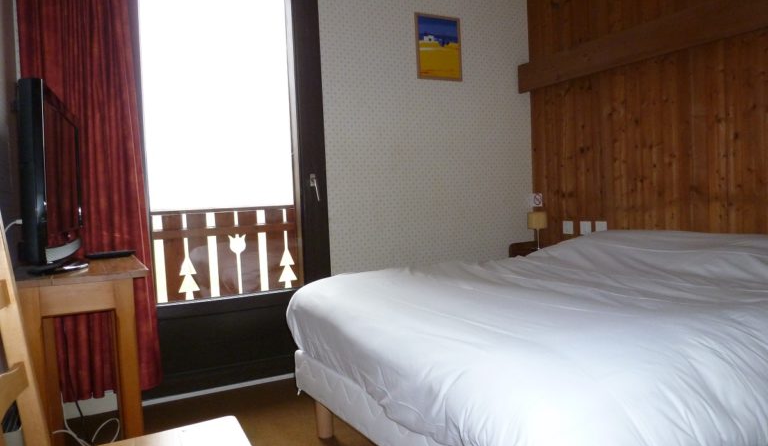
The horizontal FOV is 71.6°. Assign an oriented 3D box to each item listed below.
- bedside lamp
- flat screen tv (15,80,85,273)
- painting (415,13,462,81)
[{"bbox_3d":[0.997,0.055,3.460,0.125,0.260,0.125,-3,2,-31],"label":"bedside lamp"},{"bbox_3d":[-0.951,-0.108,1.523,0.140,0.482,0.550,-3,2,-23],"label":"flat screen tv"},{"bbox_3d":[0.351,-1.090,3.317,0.350,0.395,0.020,-3,2,-31],"label":"painting"}]

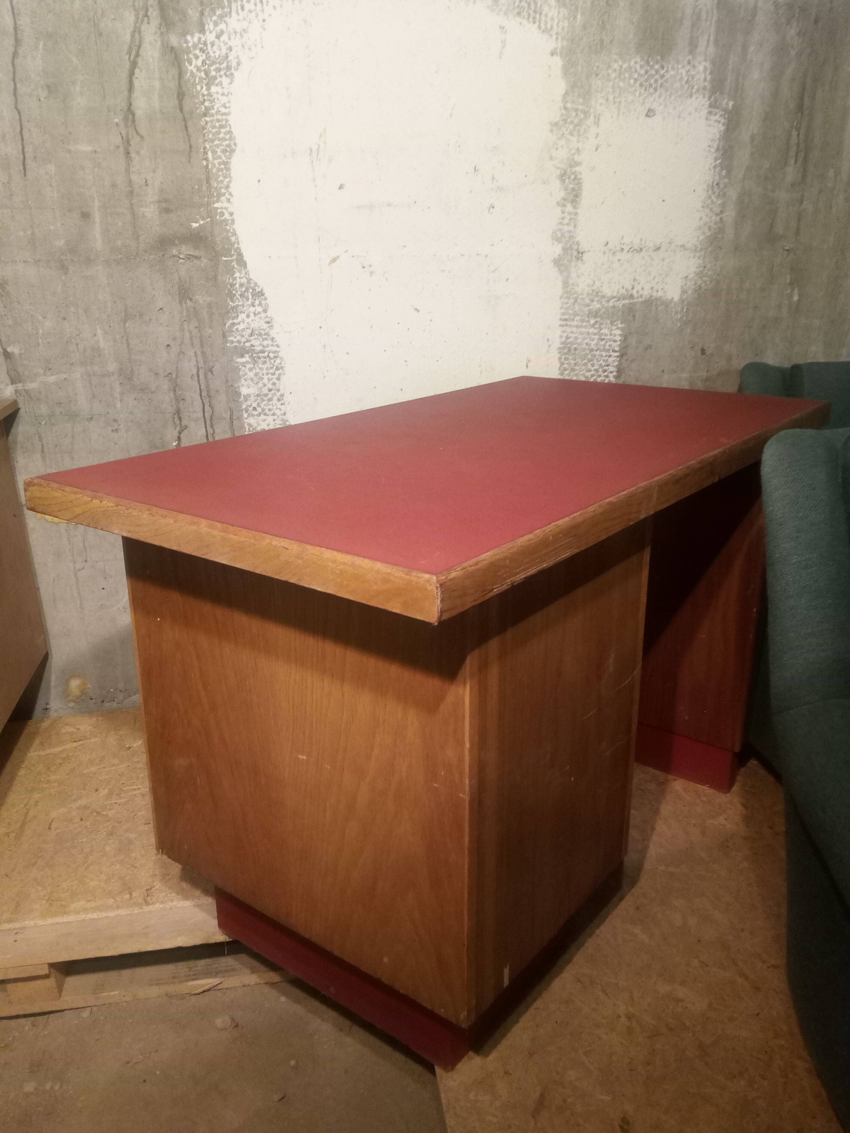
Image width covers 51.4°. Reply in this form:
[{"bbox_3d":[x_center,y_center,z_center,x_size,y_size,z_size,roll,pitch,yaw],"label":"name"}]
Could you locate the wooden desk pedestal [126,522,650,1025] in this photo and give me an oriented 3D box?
[{"bbox_3d":[-0.059,0.202,1.437,0.651,0.609,0.487,12,21,36],"label":"wooden desk pedestal"}]

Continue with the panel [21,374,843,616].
[{"bbox_3d":[0.136,-0.221,1.600,0.771,0.048,1.380,13,24,36],"label":"panel"}]

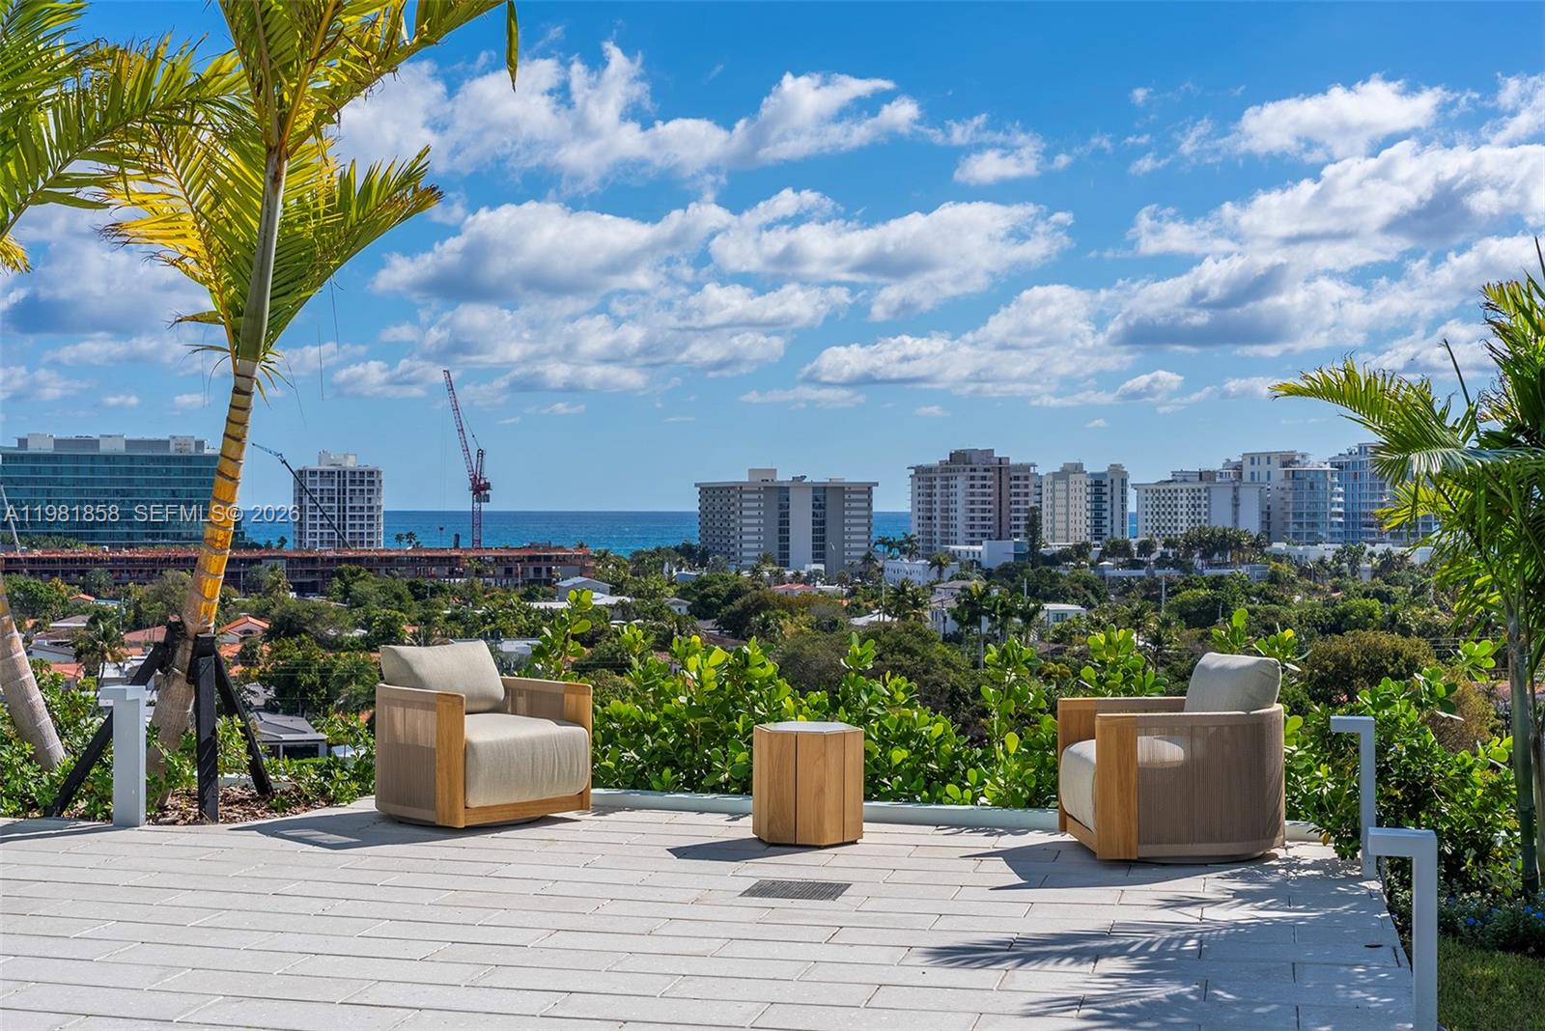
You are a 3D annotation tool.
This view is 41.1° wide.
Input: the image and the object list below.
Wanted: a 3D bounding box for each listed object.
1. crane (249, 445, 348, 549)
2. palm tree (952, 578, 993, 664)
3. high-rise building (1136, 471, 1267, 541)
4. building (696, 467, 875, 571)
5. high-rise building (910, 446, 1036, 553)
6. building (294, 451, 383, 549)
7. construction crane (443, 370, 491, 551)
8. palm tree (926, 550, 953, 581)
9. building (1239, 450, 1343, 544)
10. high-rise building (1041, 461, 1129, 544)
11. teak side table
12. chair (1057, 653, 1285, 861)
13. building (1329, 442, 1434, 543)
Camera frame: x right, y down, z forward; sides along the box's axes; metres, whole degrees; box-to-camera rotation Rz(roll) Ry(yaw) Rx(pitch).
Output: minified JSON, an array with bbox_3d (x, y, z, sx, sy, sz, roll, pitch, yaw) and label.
[{"bbox_3d":[-128.266,0.316,580.000,36.000,41.066,6.000,0,0,0],"label":"crane"},{"bbox_3d":[27.229,15.376,280.000,5.700,13.200,5.700,0,0,0],"label":"palm tree"},{"bbox_3d":[156.472,1.946,755.519,23.719,36.203,42.992,0,0,-26],"label":"high-rise building"},{"bbox_3d":[4.393,2.941,731.823,51.000,38.000,49.000,0,0,-16],"label":"building"},{"bbox_3d":[69.953,-1.180,720.102,28.621,42.779,35.223,0,0,-26],"label":"high-rise building"},{"bbox_3d":[-138.156,0.356,656.000,24.000,40.294,28.000,0,0,-26],"label":"building"},{"bbox_3d":[-90.589,-12.061,610.000,14.500,62.000,6.000,0,0,-9],"label":"construction crane"},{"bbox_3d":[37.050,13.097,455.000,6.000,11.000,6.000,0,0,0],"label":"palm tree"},{"bbox_3d":[191.027,-1.738,763.646,23.562,43.497,30.000,0,0,-26],"label":"building"},{"bbox_3d":[108.146,1.127,713.929,16.889,38.222,27.209,0,0,-26],"label":"high-rise building"},{"bbox_3d":[0.162,1.178,9.070,0.494,0.492,0.428,0,0,15],"label":"teak side table"},{"bbox_3d":[1.705,1.015,8.748,0.840,0.818,0.730,0,0,-5],"label":"chair"},{"bbox_3d":[224.025,-4.142,758.000,29.000,44.000,30.000,0,0,-18],"label":"building"}]

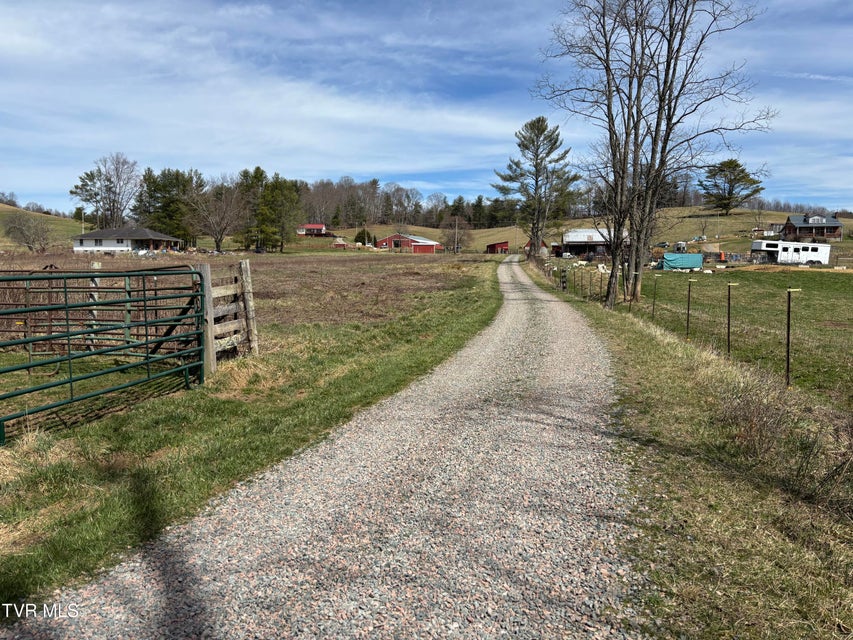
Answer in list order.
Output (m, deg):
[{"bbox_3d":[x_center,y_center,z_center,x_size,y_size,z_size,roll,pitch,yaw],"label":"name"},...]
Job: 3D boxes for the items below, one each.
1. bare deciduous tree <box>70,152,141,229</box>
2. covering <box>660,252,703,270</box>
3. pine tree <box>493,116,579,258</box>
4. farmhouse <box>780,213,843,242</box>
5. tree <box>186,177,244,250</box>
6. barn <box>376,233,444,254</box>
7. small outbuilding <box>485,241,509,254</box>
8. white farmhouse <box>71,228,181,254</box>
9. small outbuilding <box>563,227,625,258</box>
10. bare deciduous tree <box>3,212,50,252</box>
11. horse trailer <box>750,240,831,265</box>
[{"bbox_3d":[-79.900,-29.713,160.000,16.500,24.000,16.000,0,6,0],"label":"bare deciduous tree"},{"bbox_3d":[23.478,-5.363,59.000,3.500,1.600,1.900,0,6,0],"label":"covering"},{"bbox_3d":[16.159,-19.569,95.000,12.600,21.200,12.600,0,6,0],"label":"pine tree"},{"bbox_3d":[86.517,-20.787,144.000,10.800,6.400,8.000,1,6,5],"label":"farmhouse"},{"bbox_3d":[-47.086,-23.766,143.000,13.500,17.300,13.500,0,6,0],"label":"tree"},{"bbox_3d":[-4.988,-22.664,188.000,13.500,5.500,16.000,3,7,23],"label":"barn"},{"bbox_3d":[18.024,-18.578,165.000,6.000,3.300,5.000,0,6,0],"label":"small outbuilding"},{"bbox_3d":[-66.258,-17.562,142.000,17.500,5.500,13.000,0,6,0],"label":"white farmhouse"},{"bbox_3d":[33.921,-15.451,129.000,13.300,5.700,9.500,1,6,11],"label":"small outbuilding"},{"bbox_3d":[-81.773,-17.888,131.000,9.600,8.100,9.600,0,6,0],"label":"bare deciduous tree"},{"bbox_3d":[40.331,-7.424,71.000,8.000,2.700,2.300,-1,6,-5],"label":"horse trailer"}]

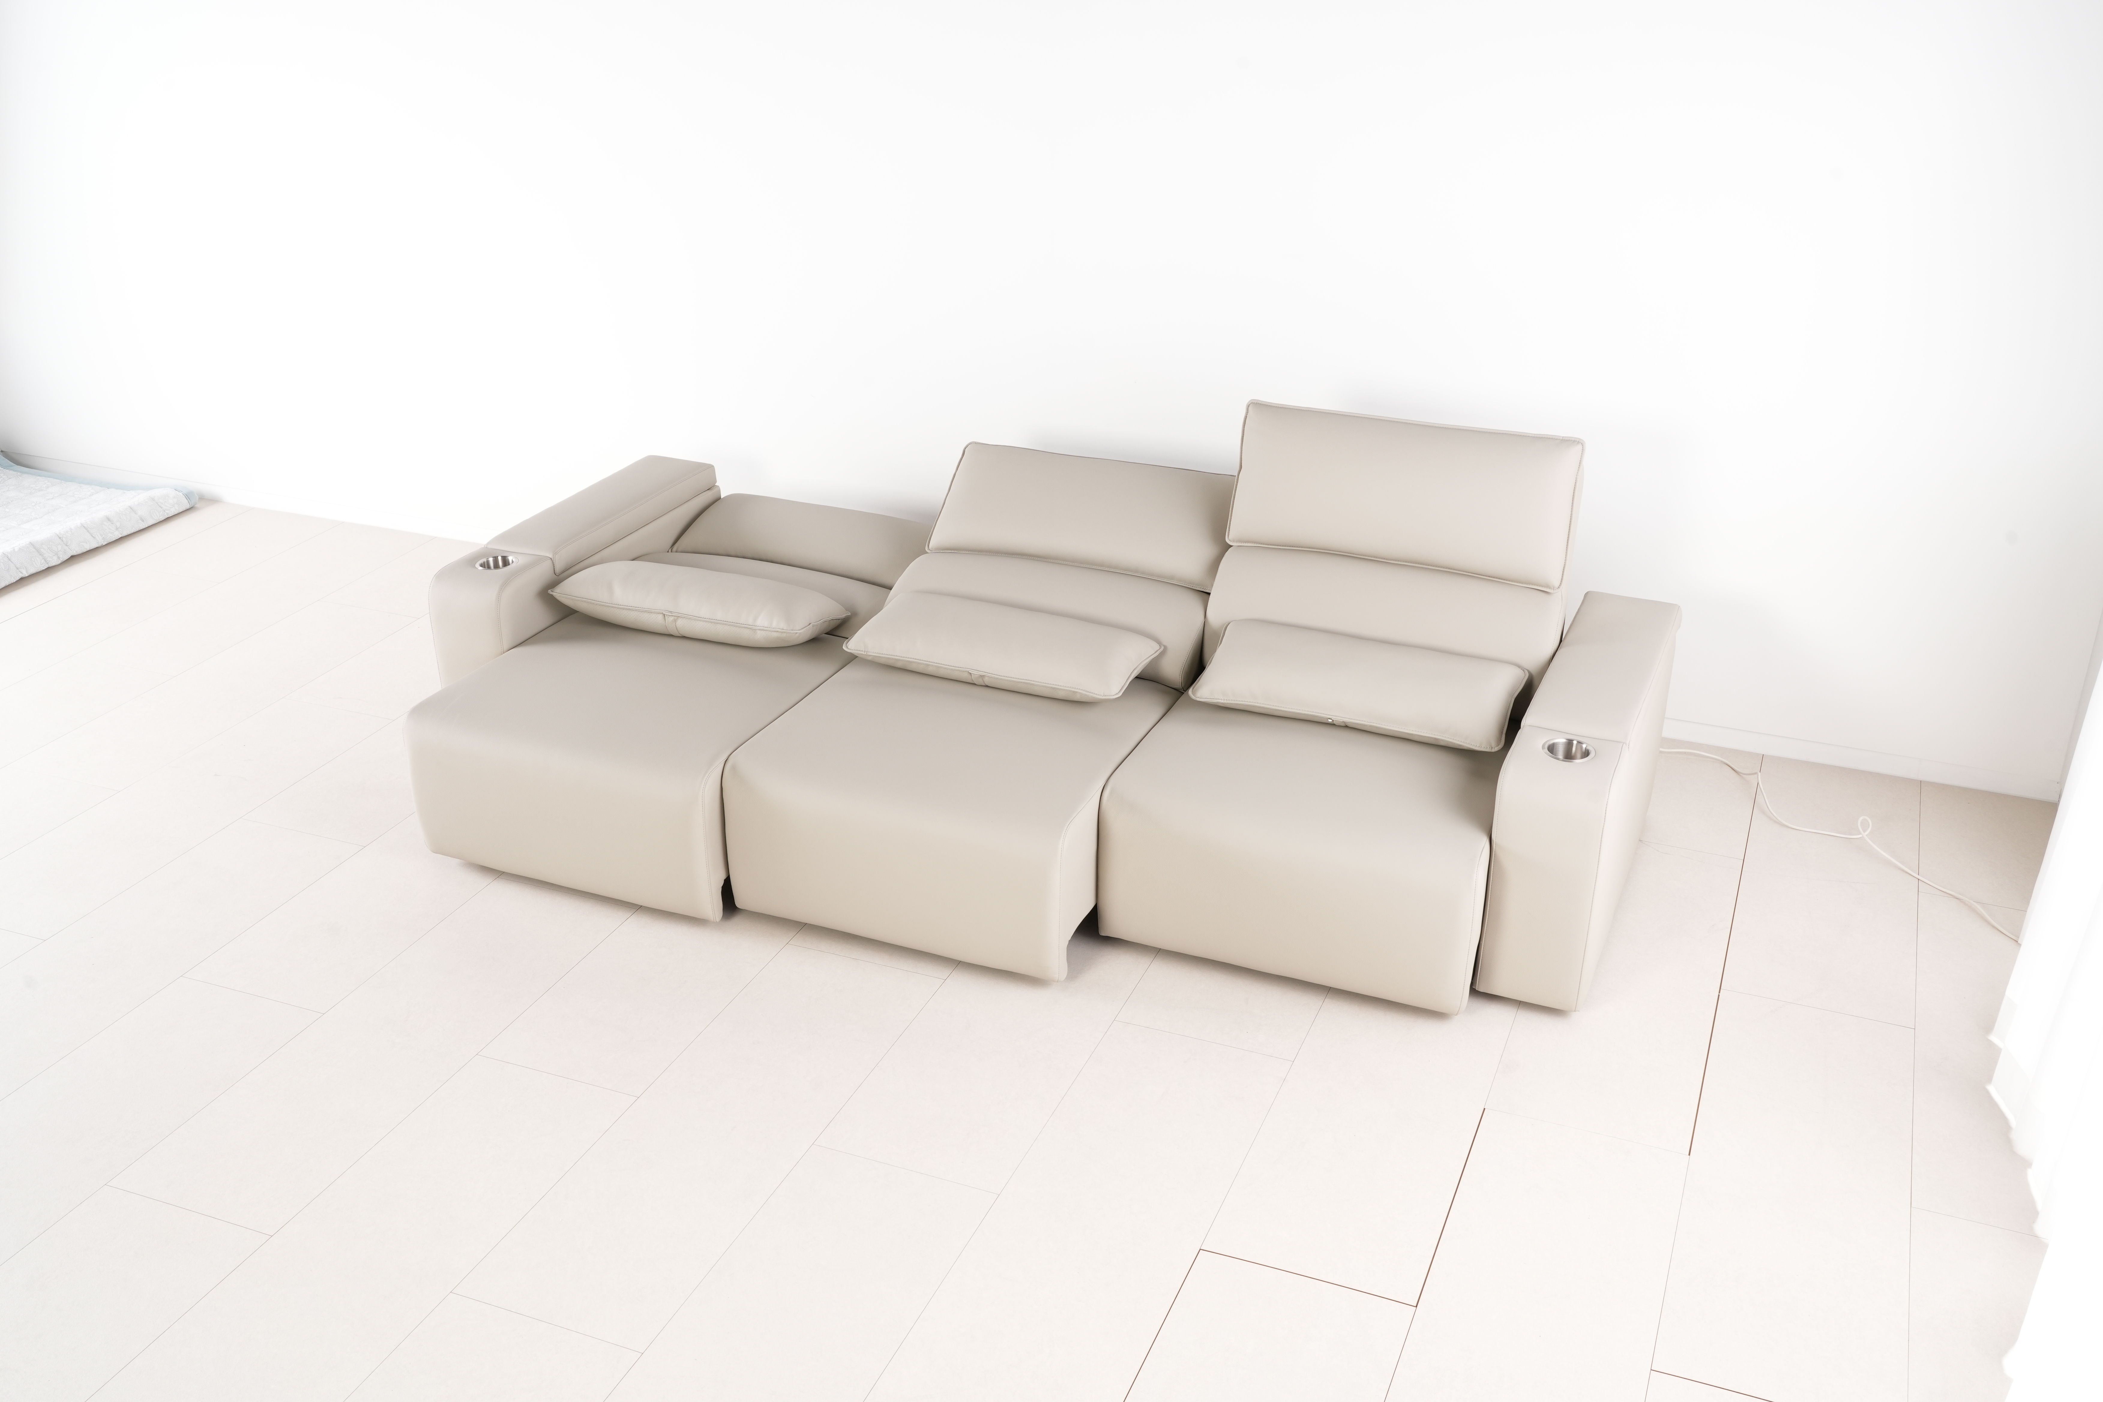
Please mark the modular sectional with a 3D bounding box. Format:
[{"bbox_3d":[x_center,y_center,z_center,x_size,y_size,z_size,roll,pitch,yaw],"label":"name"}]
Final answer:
[{"bbox_3d":[-0.096,-0.136,4.742,2.831,0.974,1.402,10,27,21],"label":"modular sectional"}]

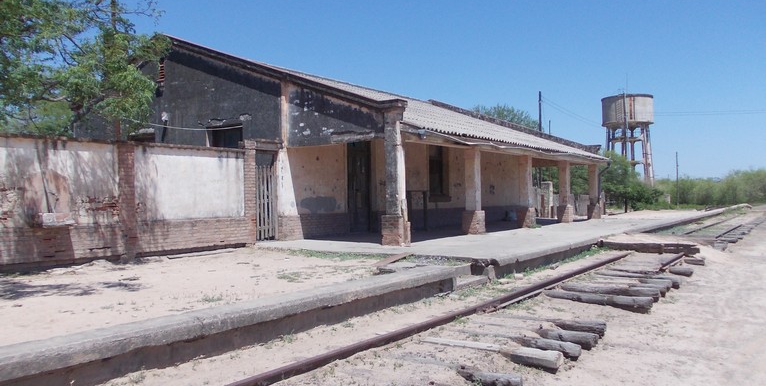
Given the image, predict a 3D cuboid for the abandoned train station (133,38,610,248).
[{"bbox_3d":[-0.491,-1.842,24.709,14.248,6.323,16.689,-1,-1,35],"label":"abandoned train station"}]

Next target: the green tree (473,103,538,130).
[{"bbox_3d":[8.850,-2.196,43.680,6.240,7.696,6.760,-1,-1,35],"label":"green tree"}]

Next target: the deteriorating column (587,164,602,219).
[{"bbox_3d":[9.366,-0.022,27.542,0.509,2.423,0.509,-1,-1,35],"label":"deteriorating column"}]

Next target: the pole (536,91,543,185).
[{"bbox_3d":[10.049,-2.503,39.520,0.208,8.060,0.208,-1,-1,35],"label":"pole"}]

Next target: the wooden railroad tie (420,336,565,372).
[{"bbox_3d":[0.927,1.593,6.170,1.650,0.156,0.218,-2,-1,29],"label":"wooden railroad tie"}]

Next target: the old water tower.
[{"bbox_3d":[31.804,-5.503,80.080,6.240,14.664,6.240,-1,-1,35],"label":"old water tower"}]

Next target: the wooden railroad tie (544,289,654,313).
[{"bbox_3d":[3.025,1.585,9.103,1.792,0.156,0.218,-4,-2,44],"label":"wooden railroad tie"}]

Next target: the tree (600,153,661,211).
[{"bbox_3d":[18.807,-0.855,47.840,4.992,4.680,5.408,-1,-1,35],"label":"tree"}]

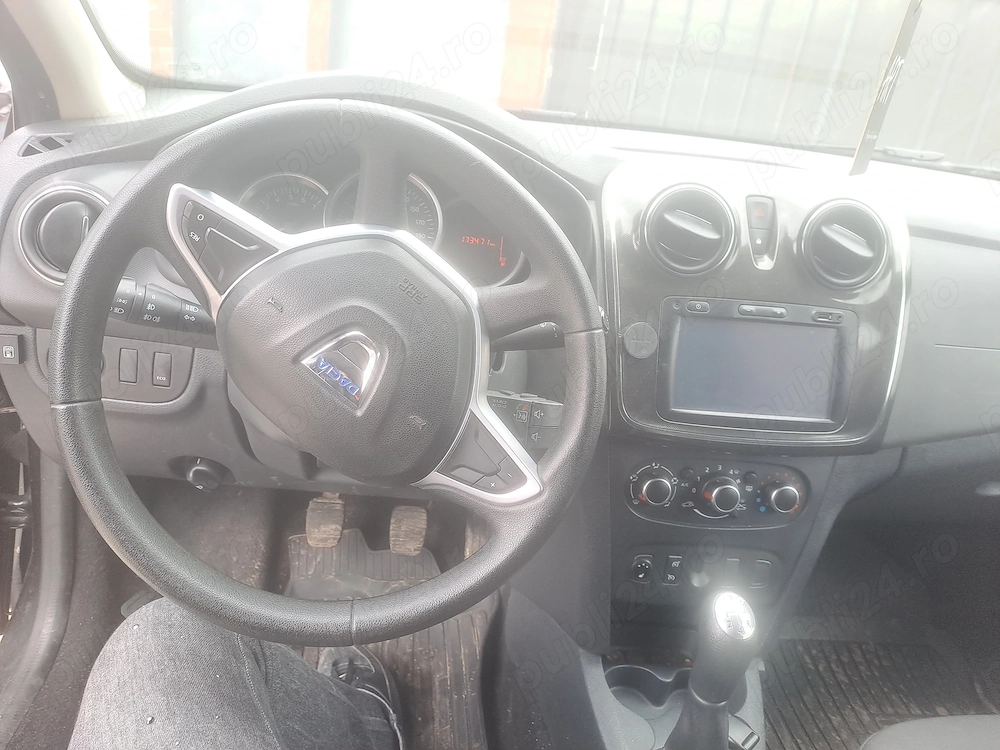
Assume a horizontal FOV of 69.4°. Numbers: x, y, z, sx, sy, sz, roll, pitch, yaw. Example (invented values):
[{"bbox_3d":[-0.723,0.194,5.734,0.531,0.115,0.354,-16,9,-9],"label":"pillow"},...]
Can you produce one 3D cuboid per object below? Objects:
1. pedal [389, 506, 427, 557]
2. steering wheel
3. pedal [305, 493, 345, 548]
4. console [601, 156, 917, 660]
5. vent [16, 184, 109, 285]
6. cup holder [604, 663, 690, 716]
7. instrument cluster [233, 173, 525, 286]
[{"bbox_3d":[-0.129,0.221,1.020,0.051,0.067,0.028,6,-1,-6],"label":"pedal"},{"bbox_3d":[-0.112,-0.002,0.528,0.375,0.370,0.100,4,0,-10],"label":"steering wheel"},{"bbox_3d":[-0.245,0.206,1.010,0.052,0.068,0.028,6,-1,-6],"label":"pedal"},{"bbox_3d":[0.216,0.032,0.706,0.295,0.465,0.165,4,13,-10],"label":"console"},{"bbox_3d":[-0.392,-0.130,0.672,0.091,0.091,0.040,6,12,-6],"label":"vent"},{"bbox_3d":[0.194,0.373,0.811,0.155,0.048,0.076,6,22,-6],"label":"cup holder"},{"bbox_3d":[-0.118,-0.143,0.712,0.280,0.115,0.060,4,4,-10],"label":"instrument cluster"}]

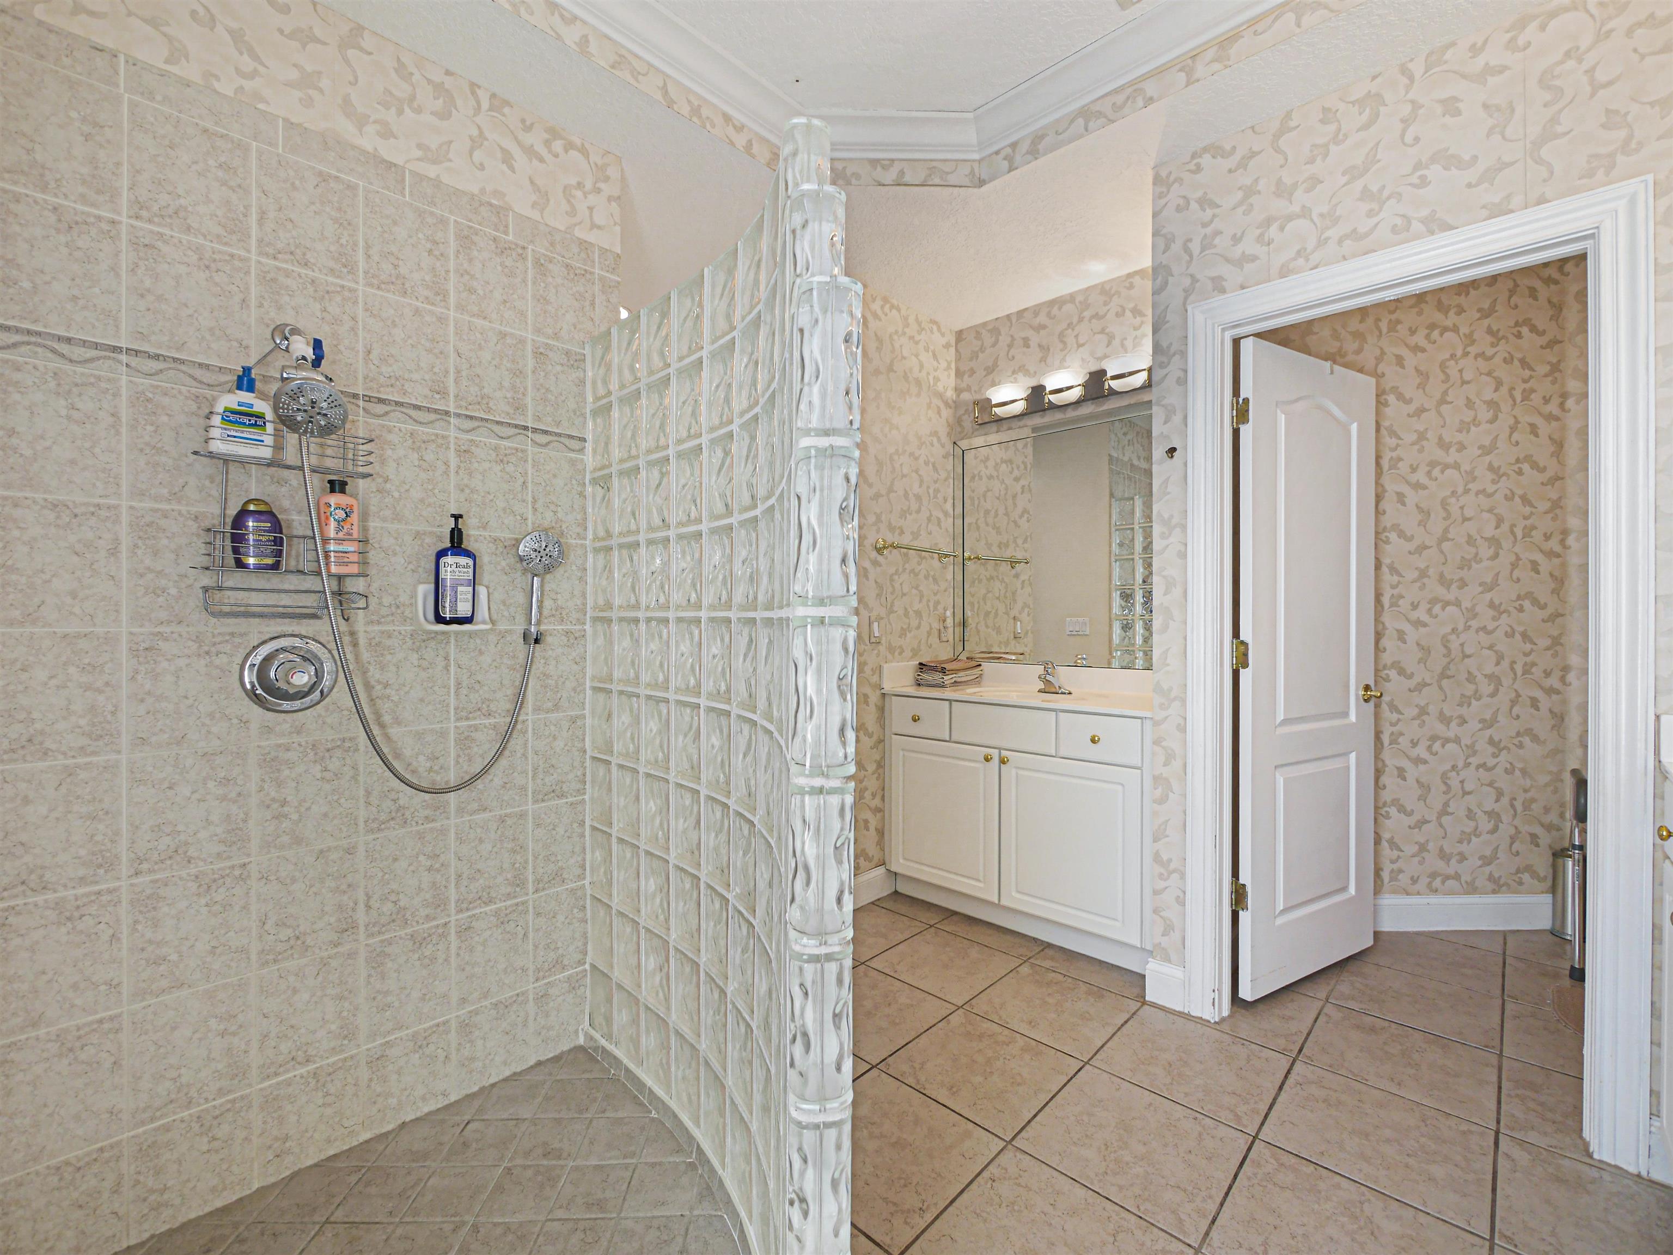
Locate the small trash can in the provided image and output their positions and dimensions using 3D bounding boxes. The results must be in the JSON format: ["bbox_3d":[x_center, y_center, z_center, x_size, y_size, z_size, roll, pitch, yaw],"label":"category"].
[{"bbox_3d":[2.790,1.013,2.525,0.187,0.315,0.187,0,0,-44],"label":"small trash can"}]

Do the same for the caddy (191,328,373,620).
[{"bbox_3d":[-1.212,-0.334,1.485,0.290,0.630,0.120,0,0,-45],"label":"caddy"}]

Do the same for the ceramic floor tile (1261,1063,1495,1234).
[{"bbox_3d":[1.244,1.172,1.556,0.395,0.010,0.395,0,0,44],"label":"ceramic floor tile"}]

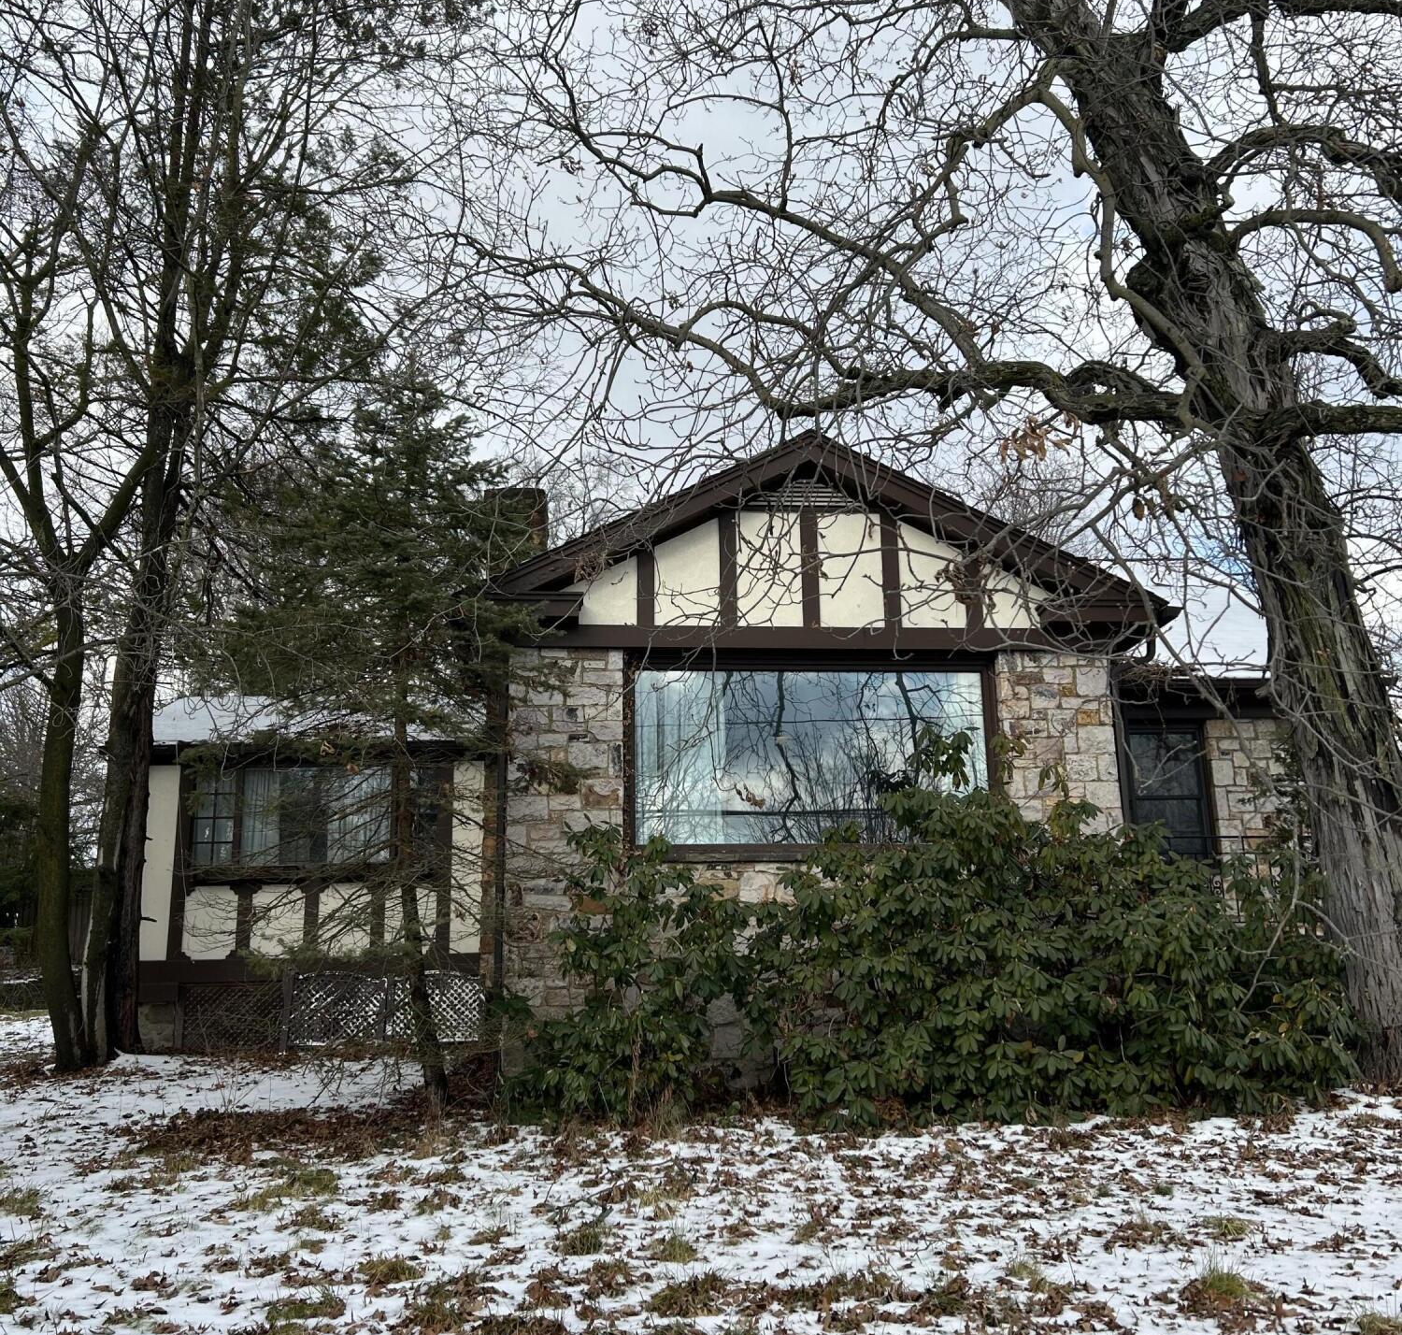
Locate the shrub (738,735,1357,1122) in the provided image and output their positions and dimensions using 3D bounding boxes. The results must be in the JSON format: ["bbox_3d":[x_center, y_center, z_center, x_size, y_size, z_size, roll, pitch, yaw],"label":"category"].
[{"bbox_3d":[2.601,1.988,10.912,4.679,2.906,2.069,0,-14,-6],"label":"shrub"}]

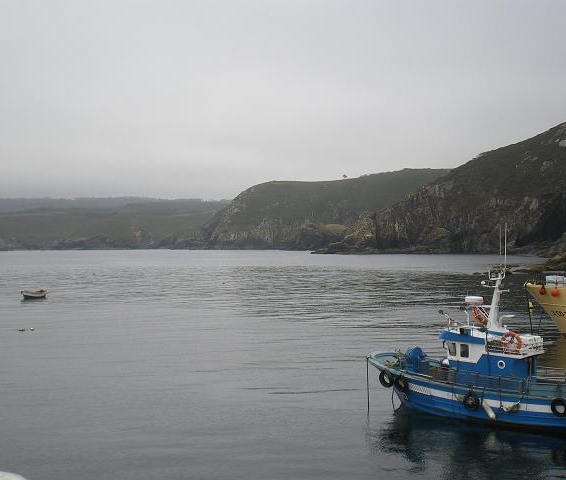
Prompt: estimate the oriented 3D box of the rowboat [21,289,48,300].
[{"bbox_3d":[-28.264,6.120,118.000,3.200,1.050,1.400,0,0,-33],"label":"rowboat"}]

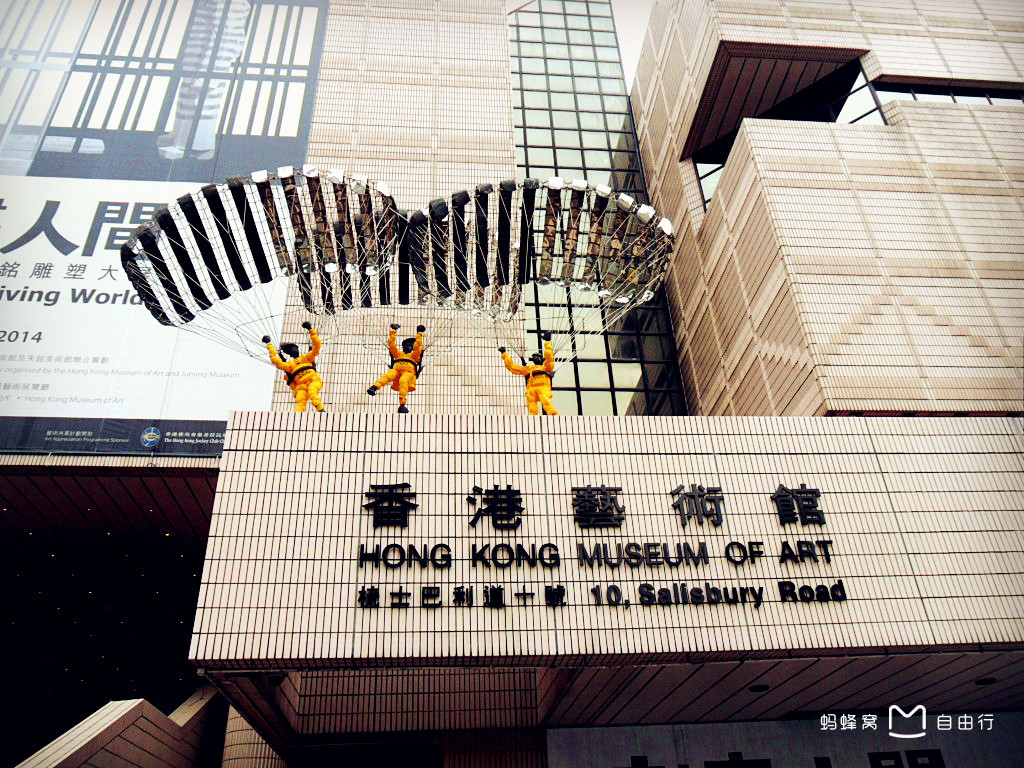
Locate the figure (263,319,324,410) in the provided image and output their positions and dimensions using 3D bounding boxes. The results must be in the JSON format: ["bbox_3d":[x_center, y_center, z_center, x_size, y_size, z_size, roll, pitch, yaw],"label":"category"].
[{"bbox_3d":[-2.533,-0.149,9.359,0.672,1.359,0.450,-4,-31,-22],"label":"figure"}]

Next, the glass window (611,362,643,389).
[{"bbox_3d":[3.240,-0.226,22.233,0.898,0.855,0.070,1,-31,-6],"label":"glass window"}]

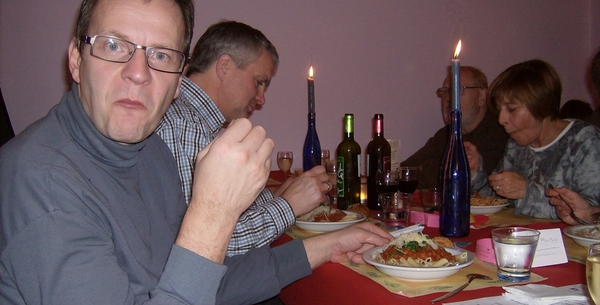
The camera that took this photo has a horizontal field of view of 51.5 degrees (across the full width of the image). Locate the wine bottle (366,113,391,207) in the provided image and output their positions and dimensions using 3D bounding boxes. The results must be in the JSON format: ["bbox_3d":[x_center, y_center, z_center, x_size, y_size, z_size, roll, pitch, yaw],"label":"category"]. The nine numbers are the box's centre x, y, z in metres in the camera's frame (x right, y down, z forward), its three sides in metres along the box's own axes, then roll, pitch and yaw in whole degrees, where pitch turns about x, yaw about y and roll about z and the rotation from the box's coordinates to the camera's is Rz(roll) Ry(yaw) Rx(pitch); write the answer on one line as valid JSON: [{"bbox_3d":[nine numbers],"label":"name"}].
[{"bbox_3d":[0.251,0.027,1.981,0.076,0.303,0.076,1,4,17],"label":"wine bottle"}]

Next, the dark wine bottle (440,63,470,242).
[{"bbox_3d":[0.390,-0.012,1.555,0.076,0.442,0.076,0,4,0],"label":"dark wine bottle"}]

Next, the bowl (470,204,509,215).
[{"bbox_3d":[0.515,0.164,1.840,0.213,0.034,0.213,0,4,0],"label":"bowl"}]

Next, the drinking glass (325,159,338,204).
[{"bbox_3d":[0.118,0.093,2.060,0.064,0.146,0.064,0,4,0],"label":"drinking glass"}]

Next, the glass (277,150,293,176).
[{"bbox_3d":[-0.057,0.067,2.440,0.064,0.146,0.064,0,4,0],"label":"glass"}]

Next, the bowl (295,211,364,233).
[{"bbox_3d":[0.065,0.182,1.600,0.213,0.036,0.213,0,4,0],"label":"bowl"}]

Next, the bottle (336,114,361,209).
[{"bbox_3d":[0.155,0.023,1.955,0.075,0.300,0.075,0,4,0],"label":"bottle"}]

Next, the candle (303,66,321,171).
[{"bbox_3d":[0.051,-0.116,2.580,0.078,0.490,0.078,0,4,0],"label":"candle"}]

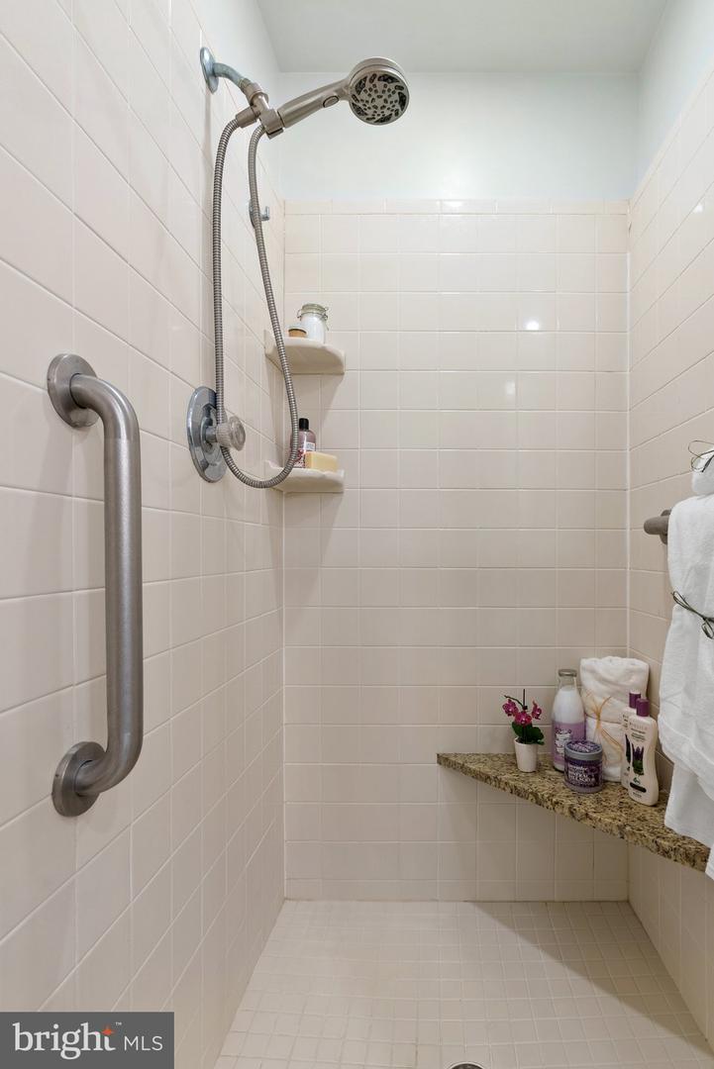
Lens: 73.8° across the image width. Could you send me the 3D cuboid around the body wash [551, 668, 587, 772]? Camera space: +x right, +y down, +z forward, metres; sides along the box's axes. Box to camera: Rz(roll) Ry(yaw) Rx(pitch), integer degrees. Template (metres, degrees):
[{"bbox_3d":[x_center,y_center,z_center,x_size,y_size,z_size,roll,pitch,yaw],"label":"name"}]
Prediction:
[{"bbox_3d":[0.573,0.494,1.282,0.094,0.257,0.094,0,0,36],"label":"body wash"}]

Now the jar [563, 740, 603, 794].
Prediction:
[{"bbox_3d":[0.557,0.572,1.172,0.086,0.094,0.086,0,-1,20],"label":"jar"}]

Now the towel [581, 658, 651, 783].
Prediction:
[{"bbox_3d":[0.660,0.474,1.240,0.158,0.290,0.110,0,-1,21],"label":"towel"}]

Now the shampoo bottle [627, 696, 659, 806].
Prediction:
[{"bbox_3d":[0.666,0.503,1.108,0.038,0.238,0.060,0,0,-43],"label":"shampoo bottle"}]

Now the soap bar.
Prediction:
[{"bbox_3d":[-0.098,-0.191,1.281,0.087,0.045,0.041,0,0,-42],"label":"soap bar"}]

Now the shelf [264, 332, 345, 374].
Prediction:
[{"bbox_3d":[-0.132,-0.487,1.269,0.186,0.064,0.175,0,-1,3],"label":"shelf"}]

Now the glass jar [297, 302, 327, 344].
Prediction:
[{"bbox_3d":[-0.119,-0.547,1.277,0.077,0.114,0.069,0,0,-5],"label":"glass jar"}]

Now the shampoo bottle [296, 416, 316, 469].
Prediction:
[{"bbox_3d":[-0.143,-0.233,1.270,0.064,0.156,0.052,0,-1,-3],"label":"shampoo bottle"}]

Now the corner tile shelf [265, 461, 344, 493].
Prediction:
[{"bbox_3d":[-0.132,-0.153,1.270,0.186,0.067,0.173,0,-1,3],"label":"corner tile shelf"}]

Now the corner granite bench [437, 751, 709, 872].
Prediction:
[{"bbox_3d":[0.485,0.632,1.125,0.544,0.032,0.490,0,-1,4],"label":"corner granite bench"}]

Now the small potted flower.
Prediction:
[{"bbox_3d":[0.446,0.518,1.269,0.109,0.208,0.086,0,0,19],"label":"small potted flower"}]

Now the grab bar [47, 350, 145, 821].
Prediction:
[{"bbox_3d":[-0.290,0.059,0.551,0.076,0.537,0.083,0,0,5],"label":"grab bar"}]

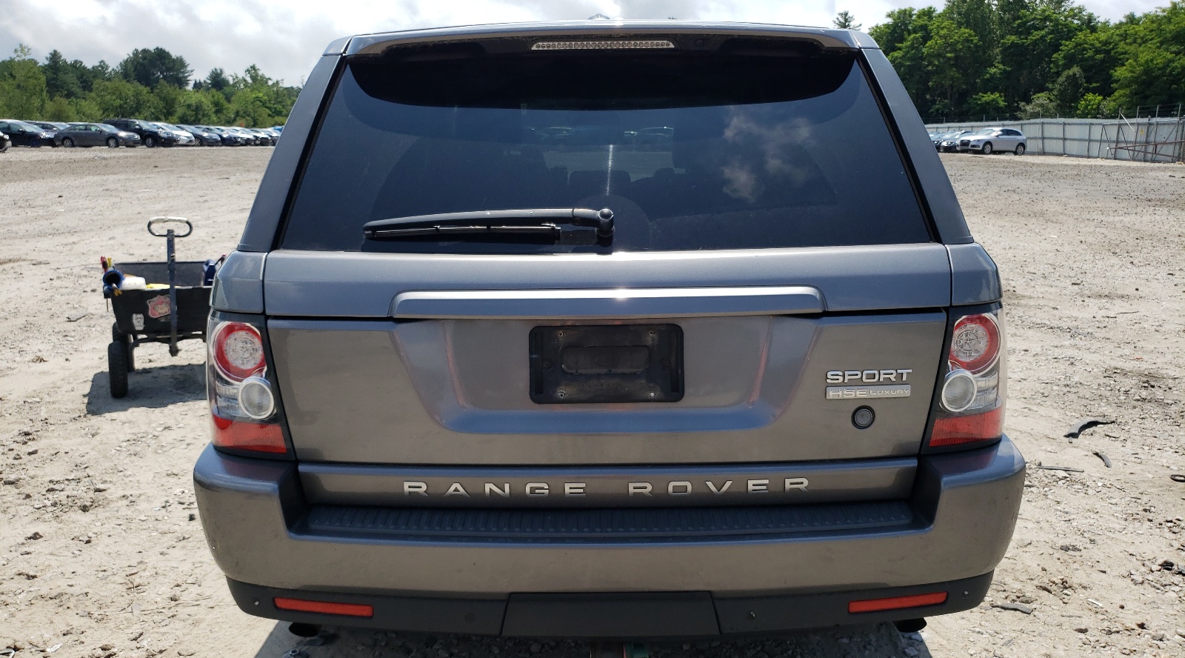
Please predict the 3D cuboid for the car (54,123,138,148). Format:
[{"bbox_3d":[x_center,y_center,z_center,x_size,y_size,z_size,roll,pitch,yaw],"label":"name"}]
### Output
[{"bbox_3d":[-31.100,-12.174,55.891,4.800,1.470,1.820,0,13,0],"label":"car"}]

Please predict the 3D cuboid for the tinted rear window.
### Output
[{"bbox_3d":[0.030,-0.381,1.851,1.320,0.450,0.090,0,-15,0],"label":"tinted rear window"}]

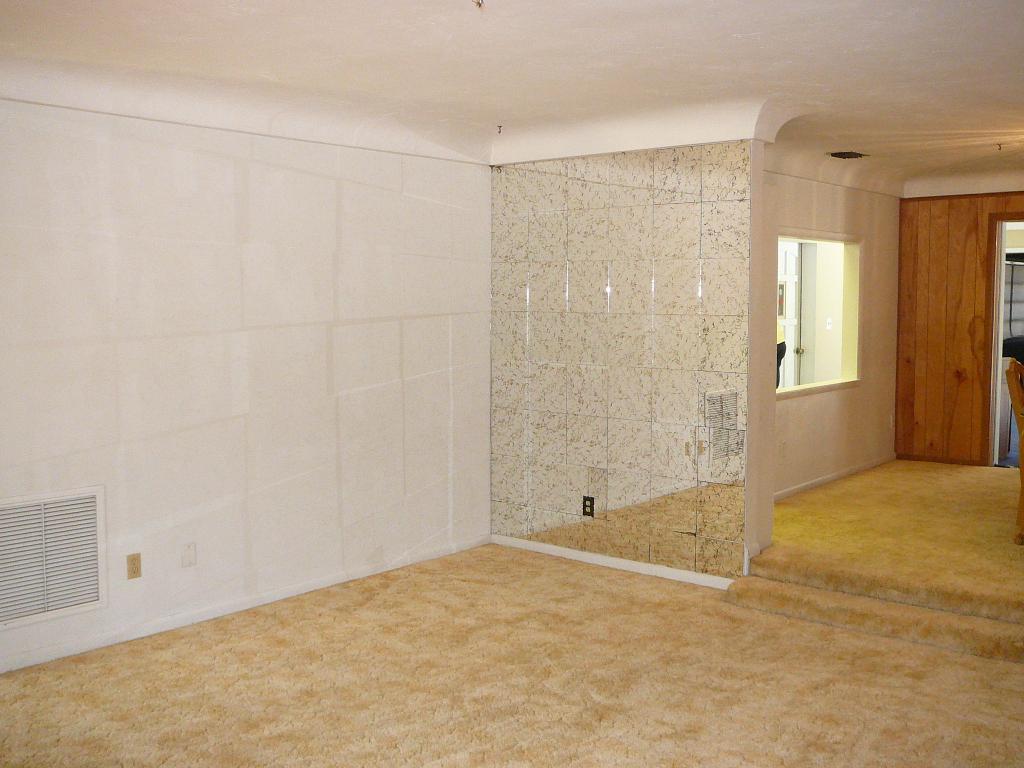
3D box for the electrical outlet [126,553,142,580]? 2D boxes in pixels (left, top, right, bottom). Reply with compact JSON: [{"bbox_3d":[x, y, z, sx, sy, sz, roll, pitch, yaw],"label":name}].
[{"bbox_3d":[-1.763,0.856,4.844,0.009,0.115,0.072,4,6,41],"label":"electrical outlet"}]

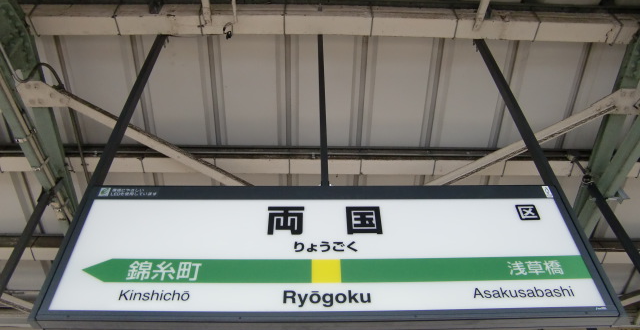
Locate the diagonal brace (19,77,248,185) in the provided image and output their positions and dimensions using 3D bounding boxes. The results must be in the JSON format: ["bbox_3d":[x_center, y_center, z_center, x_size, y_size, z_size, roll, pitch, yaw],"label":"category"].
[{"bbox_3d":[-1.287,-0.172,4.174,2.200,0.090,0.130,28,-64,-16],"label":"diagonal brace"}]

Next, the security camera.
[{"bbox_3d":[-0.640,-0.931,3.584,0.075,0.140,0.080,0,-48,-1],"label":"security camera"}]

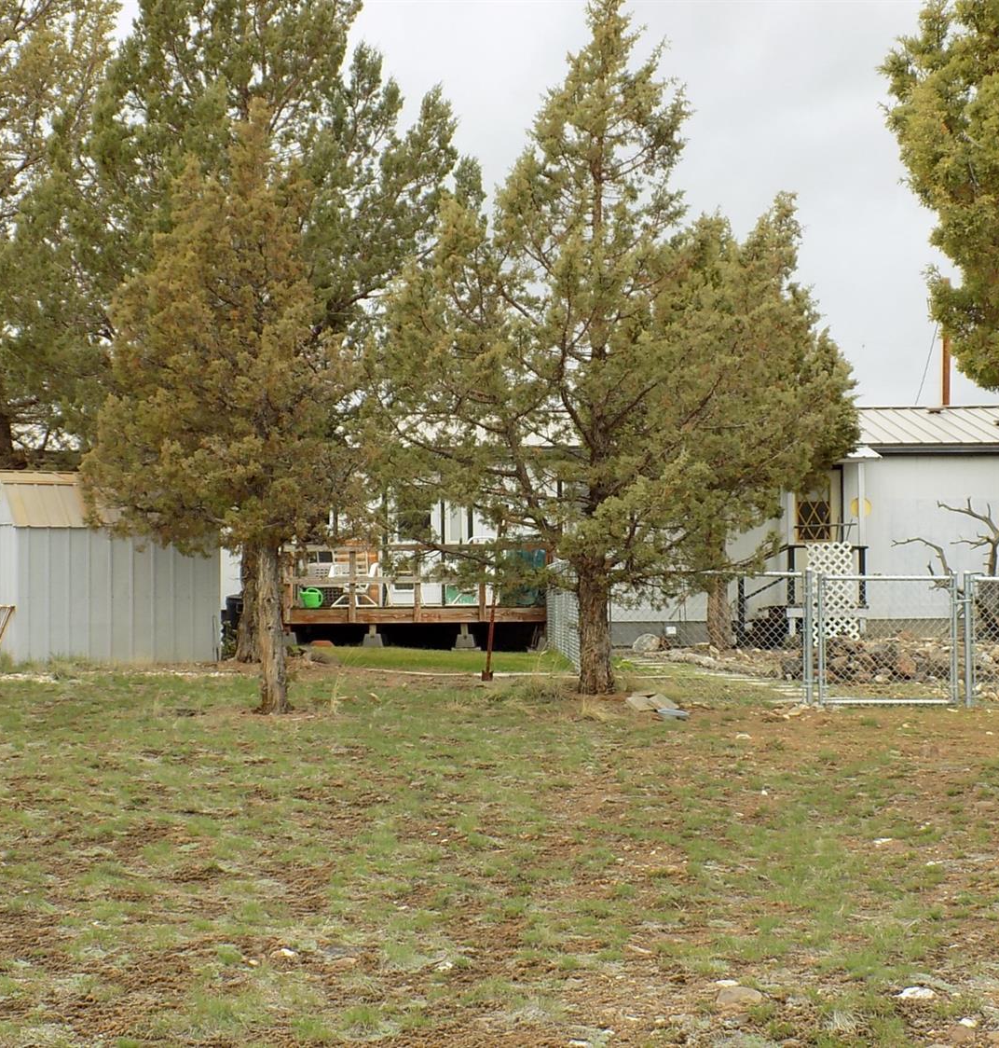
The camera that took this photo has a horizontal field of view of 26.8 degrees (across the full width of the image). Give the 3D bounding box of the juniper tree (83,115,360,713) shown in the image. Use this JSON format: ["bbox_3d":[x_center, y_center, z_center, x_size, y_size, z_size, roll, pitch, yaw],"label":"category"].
[{"bbox_3d":[-2.198,-0.864,16.600,2.200,4.720,2.200,0,-1,0],"label":"juniper tree"}]

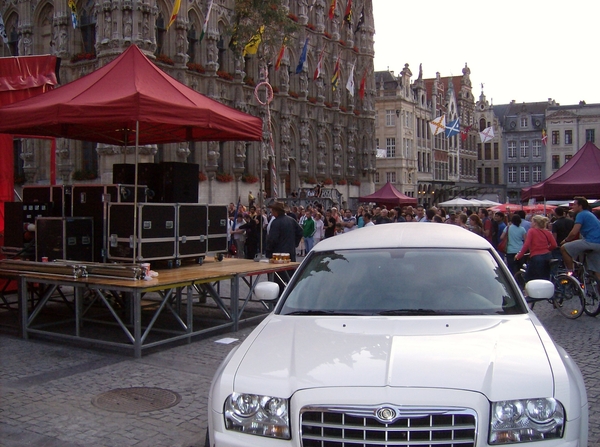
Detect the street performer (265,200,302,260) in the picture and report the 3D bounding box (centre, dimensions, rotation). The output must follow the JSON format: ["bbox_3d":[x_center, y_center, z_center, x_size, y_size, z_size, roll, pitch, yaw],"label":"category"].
[{"bbox_3d":[-0.288,0.515,11.200,0.600,1.830,0.420,-1,2,-30],"label":"street performer"}]

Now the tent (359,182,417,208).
[{"bbox_3d":[6.130,-1.130,43.000,3.050,3.450,3.050,1,2,31],"label":"tent"}]

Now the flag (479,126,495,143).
[{"bbox_3d":[24.032,-11.438,80.000,1.800,2.000,0.300,1,2,30],"label":"flag"}]

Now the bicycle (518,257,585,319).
[{"bbox_3d":[4.080,1.000,10.350,0.580,1.040,1.750,-1,2,-22],"label":"bicycle"}]

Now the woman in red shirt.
[{"bbox_3d":[3.800,0.690,10.000,0.550,1.650,0.420,-1,2,-25],"label":"woman in red shirt"}]

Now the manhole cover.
[{"bbox_3d":[-1.467,1.585,5.590,0.780,0.030,0.780,0,1,0],"label":"manhole cover"}]

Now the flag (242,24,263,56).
[{"bbox_3d":[-3.137,-12.347,42.000,1.600,2.100,0.450,1,2,30],"label":"flag"}]

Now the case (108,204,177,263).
[{"bbox_3d":[-2.300,0.190,9.150,0.620,0.950,0.760,1,2,31],"label":"case"}]

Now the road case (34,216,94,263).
[{"bbox_3d":[-3.500,0.290,9.280,0.640,0.760,0.530,1,2,31],"label":"road case"}]

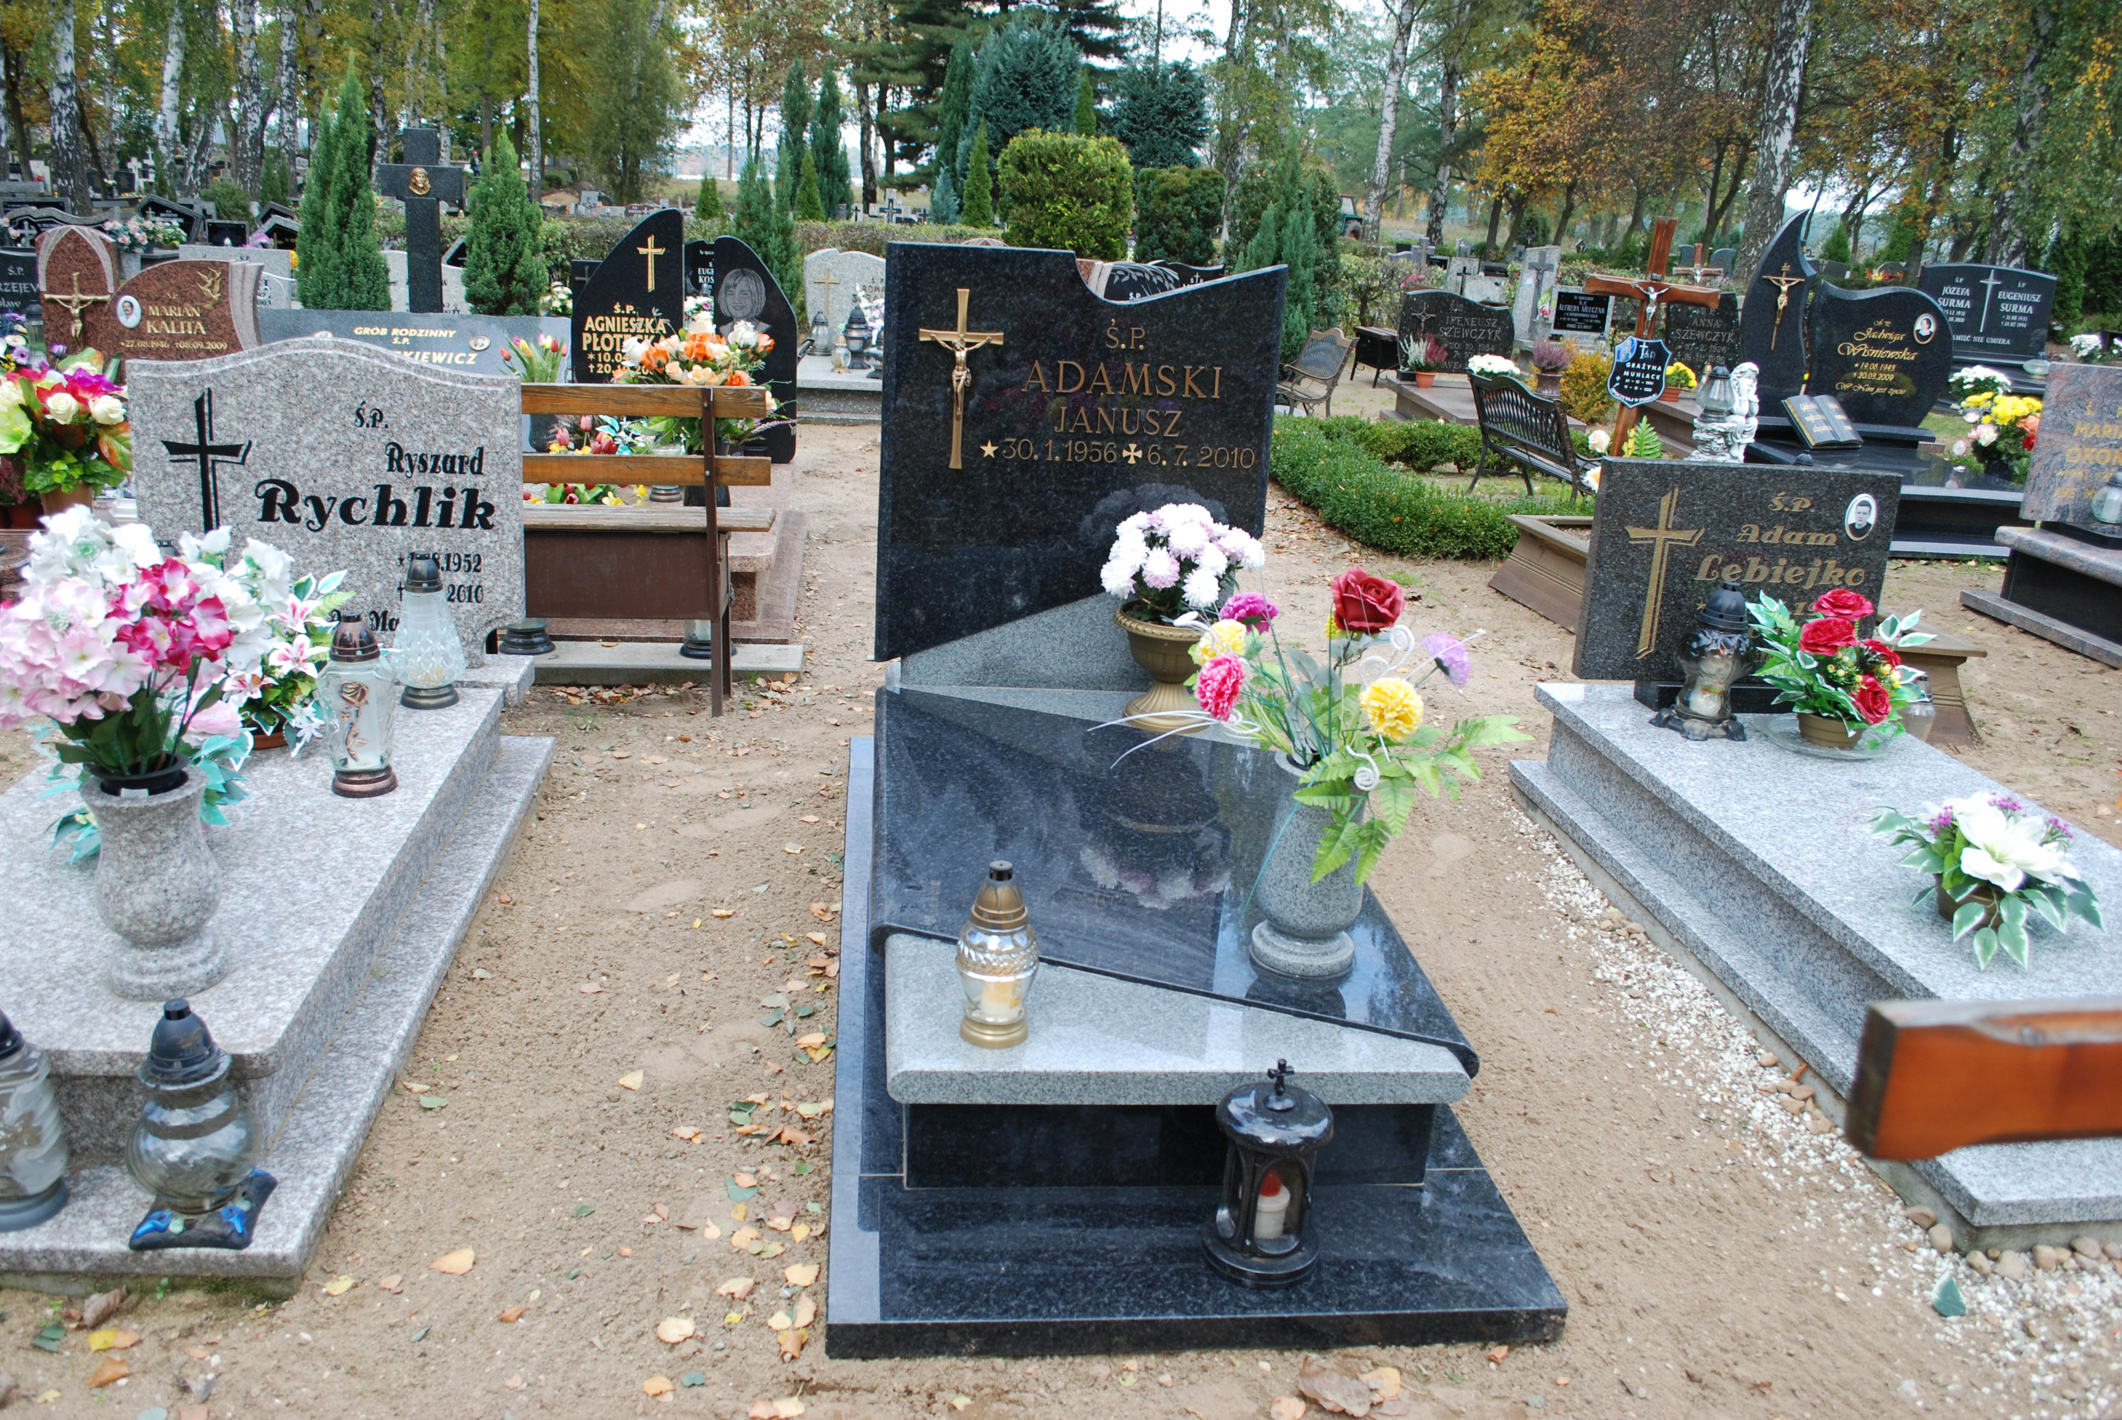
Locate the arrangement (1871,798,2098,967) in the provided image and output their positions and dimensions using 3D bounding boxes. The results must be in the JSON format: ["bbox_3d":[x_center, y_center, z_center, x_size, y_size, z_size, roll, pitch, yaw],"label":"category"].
[{"bbox_3d":[1.633,0.277,2.793,0.340,0.190,0.310,1,18,-6],"label":"arrangement"}]

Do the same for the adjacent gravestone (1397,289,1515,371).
[{"bbox_3d":[2.847,-2.721,11.505,0.860,0.570,0.100,1,19,-9],"label":"adjacent gravestone"}]

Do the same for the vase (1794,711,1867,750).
[{"bbox_3d":[1.905,0.040,3.933,0.165,0.085,0.165,1,19,-8],"label":"vase"}]

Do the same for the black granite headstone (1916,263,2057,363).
[{"bbox_3d":[8.634,-3.746,14.981,1.430,0.830,0.120,1,19,-10],"label":"black granite headstone"}]

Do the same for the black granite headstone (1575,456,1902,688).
[{"bbox_3d":[1.645,-0.335,3.909,0.740,0.520,0.080,1,14,-6],"label":"black granite headstone"}]

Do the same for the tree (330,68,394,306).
[{"bbox_3d":[-3.438,-2.189,7.816,0.360,1.850,0.360,1,18,-6],"label":"tree"}]

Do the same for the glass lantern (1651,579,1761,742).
[{"bbox_3d":[1.558,-0.123,3.781,0.200,0.335,0.200,1,18,-6],"label":"glass lantern"}]

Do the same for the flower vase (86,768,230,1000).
[{"bbox_3d":[-1.382,0.260,2.433,0.175,0.300,0.175,1,18,-8],"label":"flower vase"}]

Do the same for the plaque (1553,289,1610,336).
[{"bbox_3d":[4.574,-3.512,13.968,0.520,0.450,0.120,8,8,14],"label":"plaque"}]

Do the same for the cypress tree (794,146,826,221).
[{"bbox_3d":[-3.872,-7.760,24.530,0.530,1.680,0.530,1,19,-8],"label":"cypress tree"}]

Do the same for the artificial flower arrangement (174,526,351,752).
[{"bbox_3d":[-1.672,-0.149,3.334,0.350,0.450,0.290,1,19,-8],"label":"artificial flower arrangement"}]

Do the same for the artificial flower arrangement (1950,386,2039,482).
[{"bbox_3d":[4.510,-1.304,7.632,0.420,0.440,0.380,1,18,-6],"label":"artificial flower arrangement"}]

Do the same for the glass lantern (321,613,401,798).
[{"bbox_3d":[-1.387,-0.013,3.151,0.155,0.370,0.150,1,19,-8],"label":"glass lantern"}]

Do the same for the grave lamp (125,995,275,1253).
[{"bbox_3d":[-1.129,0.522,2.070,0.160,0.315,0.155,1,18,-8],"label":"grave lamp"}]

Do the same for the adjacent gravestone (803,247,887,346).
[{"bbox_3d":[-1.318,-2.788,10.855,0.820,0.670,0.100,1,19,-8],"label":"adjacent gravestone"}]

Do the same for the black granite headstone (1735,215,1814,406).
[{"bbox_3d":[3.870,-2.115,8.581,0.385,1.100,0.100,2,18,-2],"label":"black granite headstone"}]

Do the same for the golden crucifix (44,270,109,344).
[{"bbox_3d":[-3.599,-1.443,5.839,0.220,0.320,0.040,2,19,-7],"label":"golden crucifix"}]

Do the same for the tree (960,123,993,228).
[{"bbox_3d":[-0.969,-5.913,19.162,0.500,2.200,0.500,1,18,-6],"label":"tree"}]

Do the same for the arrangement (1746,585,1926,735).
[{"bbox_3d":[1.897,-0.105,3.858,0.450,0.360,0.350,1,19,-8],"label":"arrangement"}]

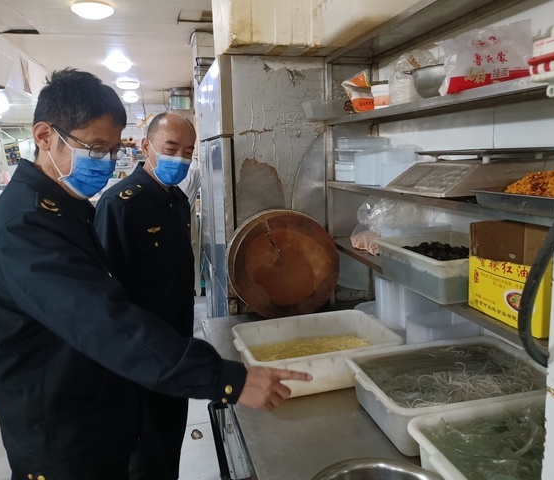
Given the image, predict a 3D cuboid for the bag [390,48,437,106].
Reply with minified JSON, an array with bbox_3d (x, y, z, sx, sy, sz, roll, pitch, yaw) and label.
[{"bbox_3d":[0.441,-0.524,1.615,0.165,0.180,0.150,1,10,15],"label":"bag"}]

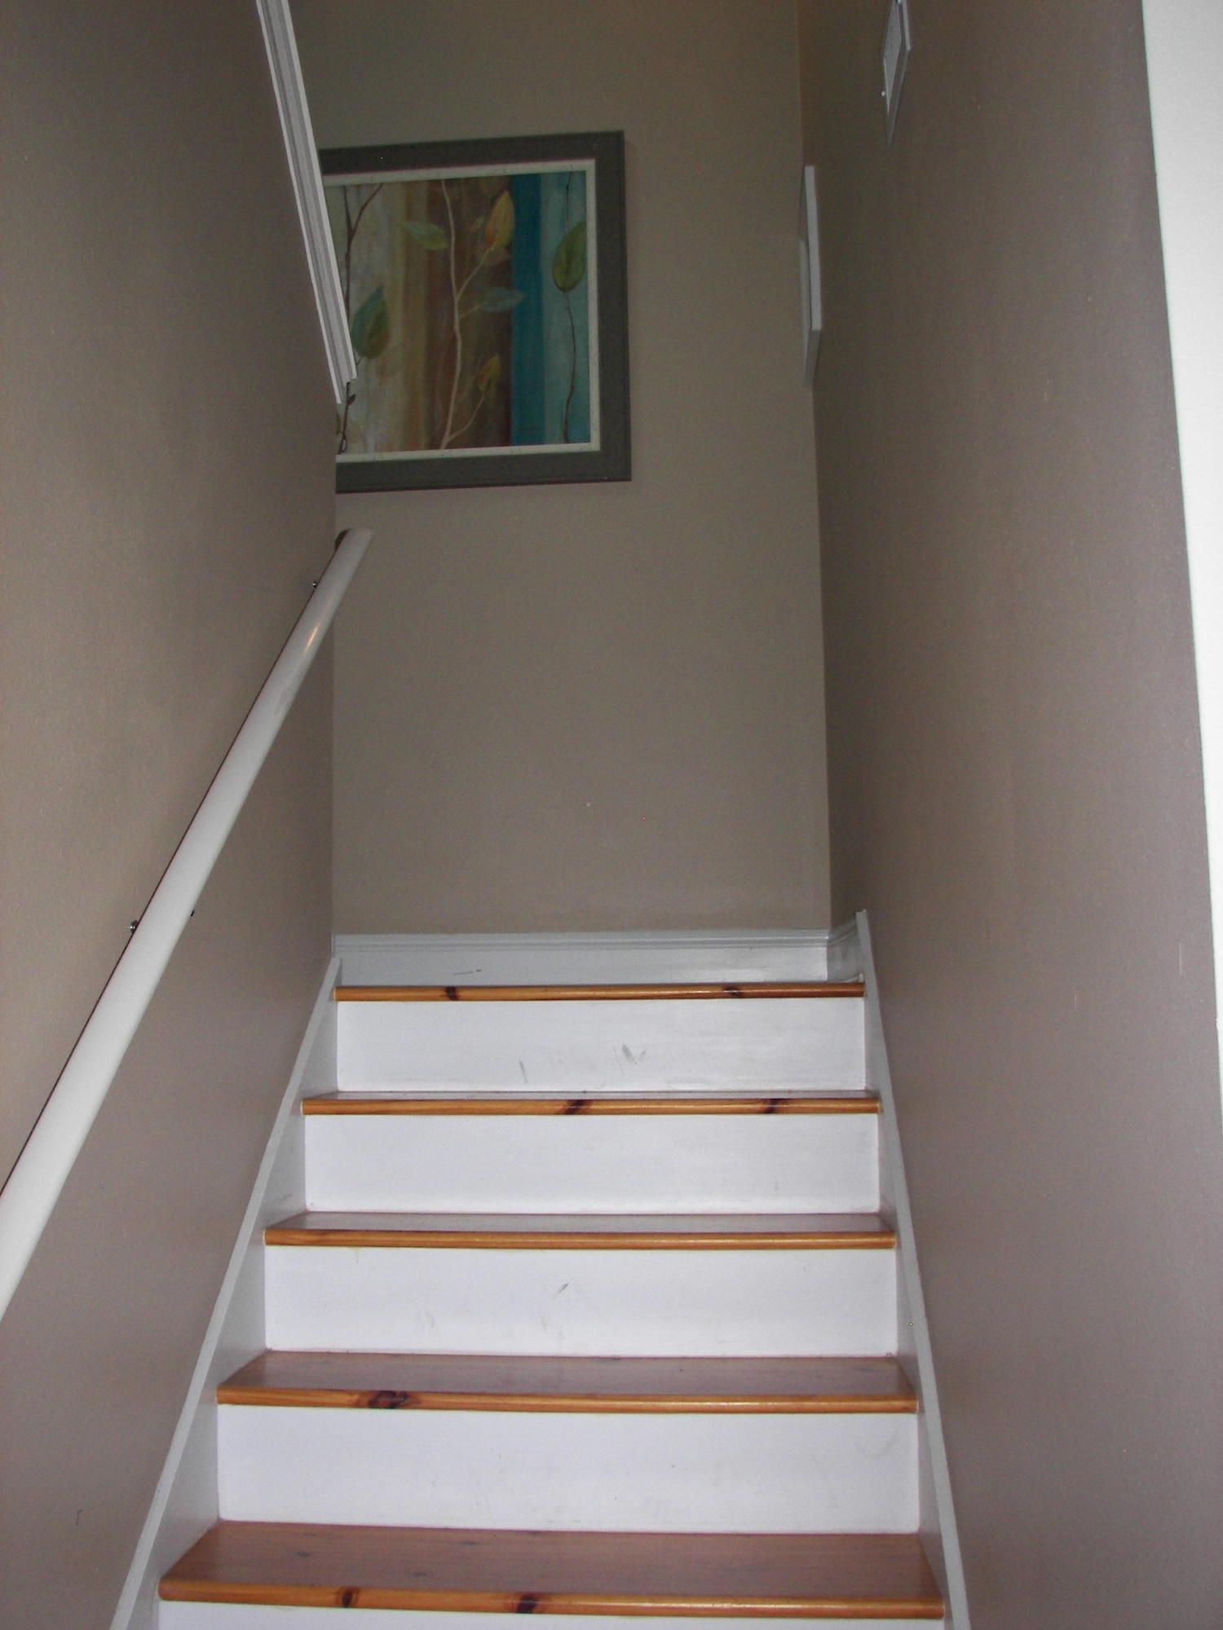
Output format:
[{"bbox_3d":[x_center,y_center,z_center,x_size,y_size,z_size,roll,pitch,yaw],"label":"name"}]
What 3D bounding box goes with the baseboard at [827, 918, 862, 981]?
[{"bbox_3d":[0.508,0.305,3.661,0.018,0.140,0.975,-1,-6,4],"label":"baseboard"}]

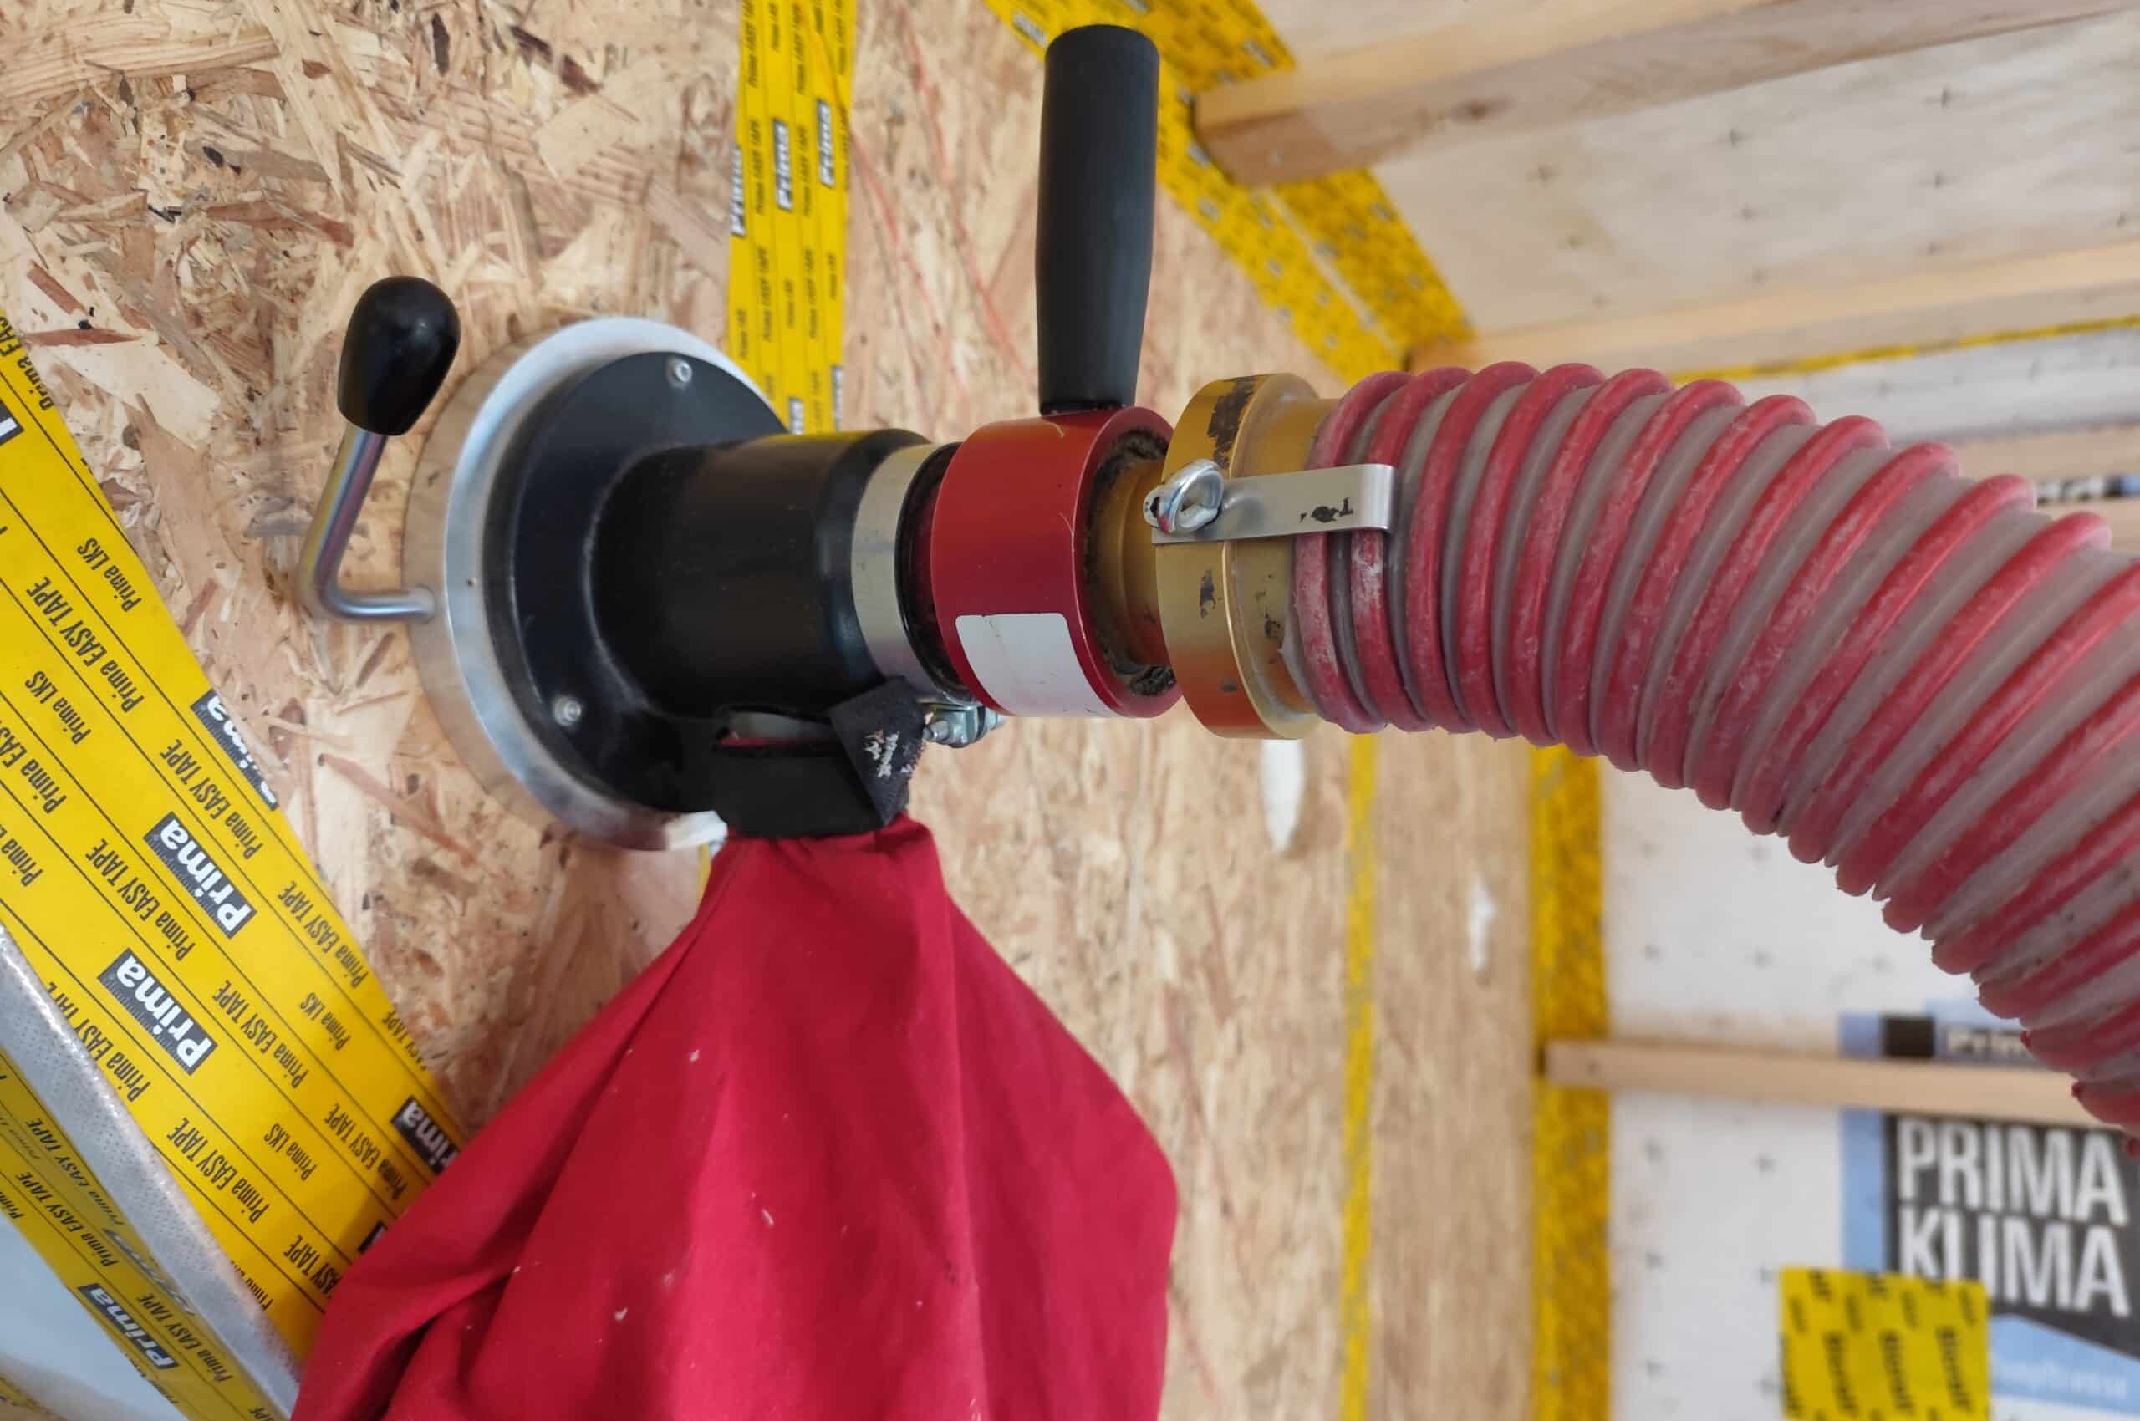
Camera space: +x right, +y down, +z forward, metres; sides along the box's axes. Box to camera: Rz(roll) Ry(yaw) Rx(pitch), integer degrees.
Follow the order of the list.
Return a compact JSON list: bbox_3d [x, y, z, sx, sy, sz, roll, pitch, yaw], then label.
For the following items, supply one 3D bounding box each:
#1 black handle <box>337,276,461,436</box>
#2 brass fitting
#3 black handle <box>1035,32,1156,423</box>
[{"bbox_3d":[-0.153,-0.081,0.324,0.022,0.035,0.022,32,11,27],"label":"black handle"},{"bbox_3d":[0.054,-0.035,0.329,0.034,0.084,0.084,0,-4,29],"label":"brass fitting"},{"bbox_3d":[0.007,-0.122,0.363,0.030,0.097,0.030,3,-4,0],"label":"black handle"}]

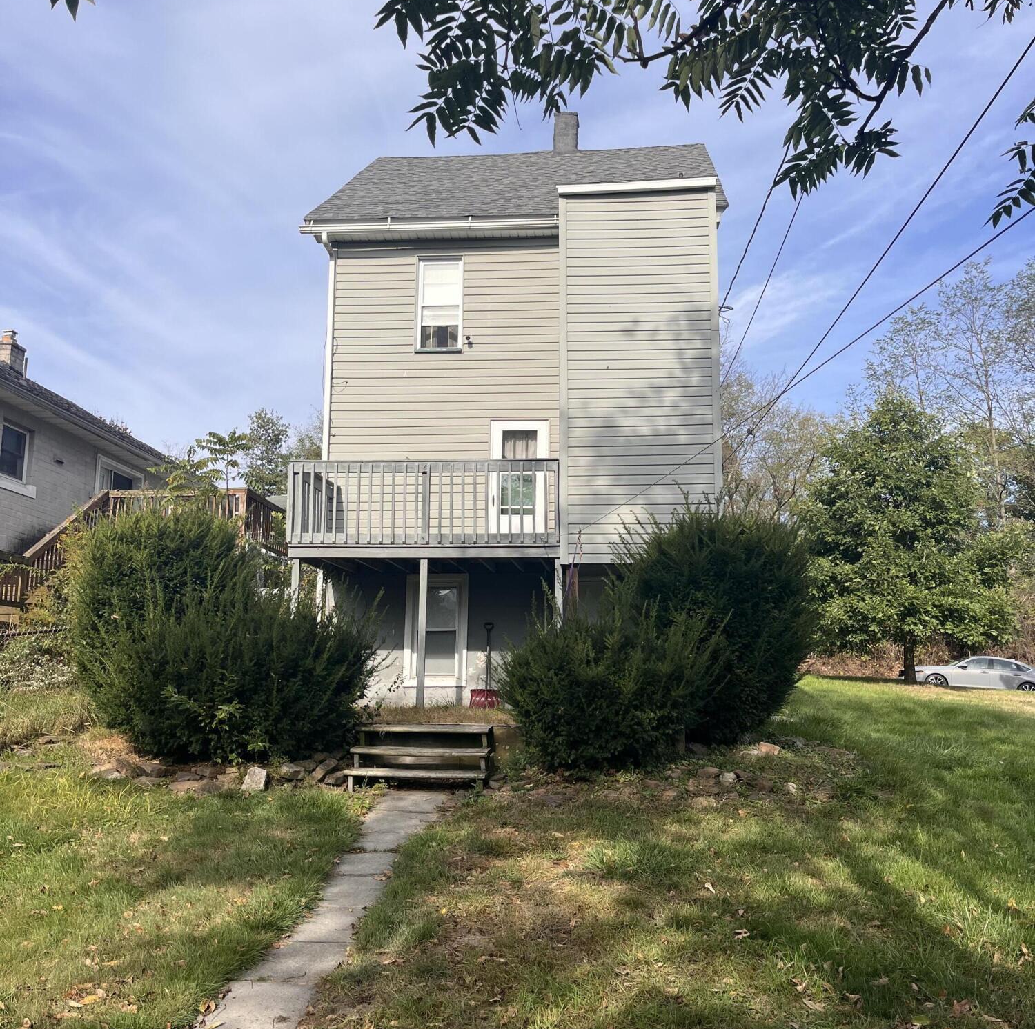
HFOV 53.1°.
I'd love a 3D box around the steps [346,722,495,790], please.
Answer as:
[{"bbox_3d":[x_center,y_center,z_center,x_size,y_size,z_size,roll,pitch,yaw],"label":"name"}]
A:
[{"bbox_3d":[-0.910,2.259,9.661,1.300,0.560,0.780,0,-8,4],"label":"steps"}]

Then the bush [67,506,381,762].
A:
[{"bbox_3d":[-3.124,1.281,11.065,3.150,2.650,2.500,0,-8,4],"label":"bush"}]

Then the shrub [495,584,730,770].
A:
[{"bbox_3d":[0.924,1.599,10.137,2.100,1.800,1.900,0,-8,4],"label":"shrub"}]

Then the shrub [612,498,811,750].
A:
[{"bbox_3d":[2.159,1.233,11.421,2.150,2.700,2.100,0,-8,4],"label":"shrub"}]

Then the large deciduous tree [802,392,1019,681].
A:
[{"bbox_3d":[10.796,0.806,28.510,5.500,7.650,5.400,0,-8,4],"label":"large deciduous tree"}]

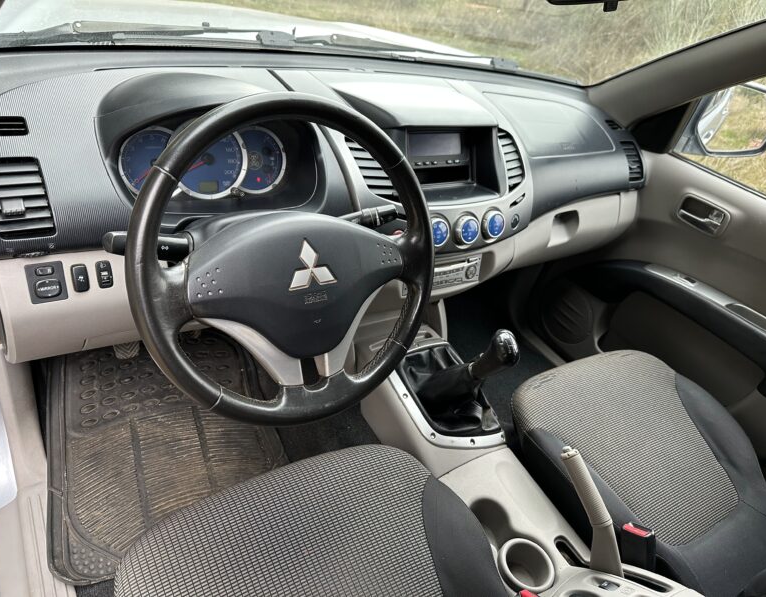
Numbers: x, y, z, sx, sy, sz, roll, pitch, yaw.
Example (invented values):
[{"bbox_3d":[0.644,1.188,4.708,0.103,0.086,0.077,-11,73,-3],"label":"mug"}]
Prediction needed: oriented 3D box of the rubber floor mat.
[{"bbox_3d":[-0.460,0.268,1.161,0.445,0.065,0.560,-10,48,-27],"label":"rubber floor mat"}]

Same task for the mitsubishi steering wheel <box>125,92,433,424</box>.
[{"bbox_3d":[-0.113,-0.043,0.683,0.385,0.385,0.105,-10,14,-27],"label":"mitsubishi steering wheel"}]

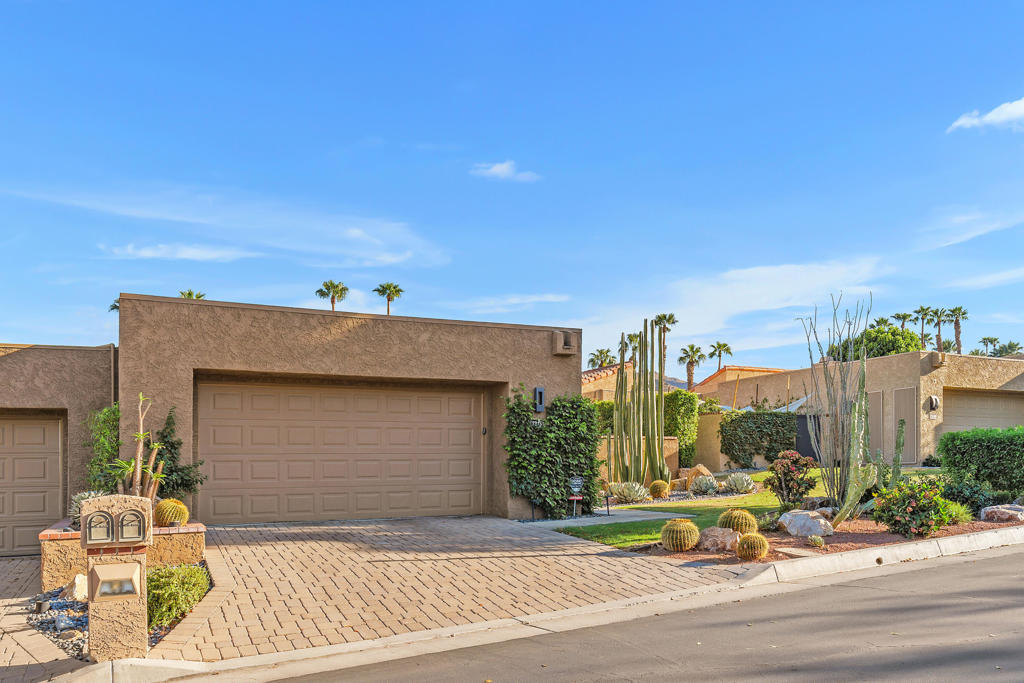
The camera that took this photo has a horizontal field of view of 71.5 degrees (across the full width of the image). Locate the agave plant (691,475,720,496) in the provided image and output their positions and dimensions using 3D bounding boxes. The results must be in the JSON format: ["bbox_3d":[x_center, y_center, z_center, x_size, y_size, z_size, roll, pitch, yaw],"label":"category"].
[{"bbox_3d":[4.331,3.244,16.000,0.620,0.450,0.600,0,-4,0],"label":"agave plant"}]

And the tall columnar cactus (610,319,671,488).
[{"bbox_3d":[3.126,1.484,17.300,1.430,4.080,1.150,0,-3,0],"label":"tall columnar cactus"}]

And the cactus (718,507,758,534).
[{"bbox_3d":[3.098,2.509,9.750,0.530,0.430,0.530,0,-4,0],"label":"cactus"}]

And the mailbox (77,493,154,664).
[{"bbox_3d":[-3.086,1.846,5.550,0.490,1.280,0.470,1,-3,-23],"label":"mailbox"}]

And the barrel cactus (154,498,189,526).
[{"bbox_3d":[-4.347,2.192,9.100,0.440,0.370,0.440,0,-4,0],"label":"barrel cactus"}]

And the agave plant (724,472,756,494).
[{"bbox_3d":[4.916,3.059,15.300,0.670,0.460,0.650,0,-3,0],"label":"agave plant"}]

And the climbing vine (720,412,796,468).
[{"bbox_3d":[8.087,3.224,23.400,3.050,1.840,0.420,0,-1,-22],"label":"climbing vine"}]

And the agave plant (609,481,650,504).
[{"bbox_3d":[2.406,3.079,14.500,0.830,0.480,0.780,0,-3,0],"label":"agave plant"}]

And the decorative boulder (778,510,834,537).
[{"bbox_3d":[4.141,2.559,10.000,0.780,0.360,0.550,1,-4,-9],"label":"decorative boulder"}]

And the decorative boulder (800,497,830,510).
[{"bbox_3d":[4.803,2.583,11.200,0.500,0.290,0.400,0,-3,0],"label":"decorative boulder"}]

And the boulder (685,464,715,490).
[{"bbox_3d":[4.256,3.090,16.100,0.670,0.600,0.550,0,-3,0],"label":"boulder"}]

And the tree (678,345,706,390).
[{"bbox_3d":[18.273,5.771,72.000,2.850,11.200,2.850,0,-3,0],"label":"tree"}]

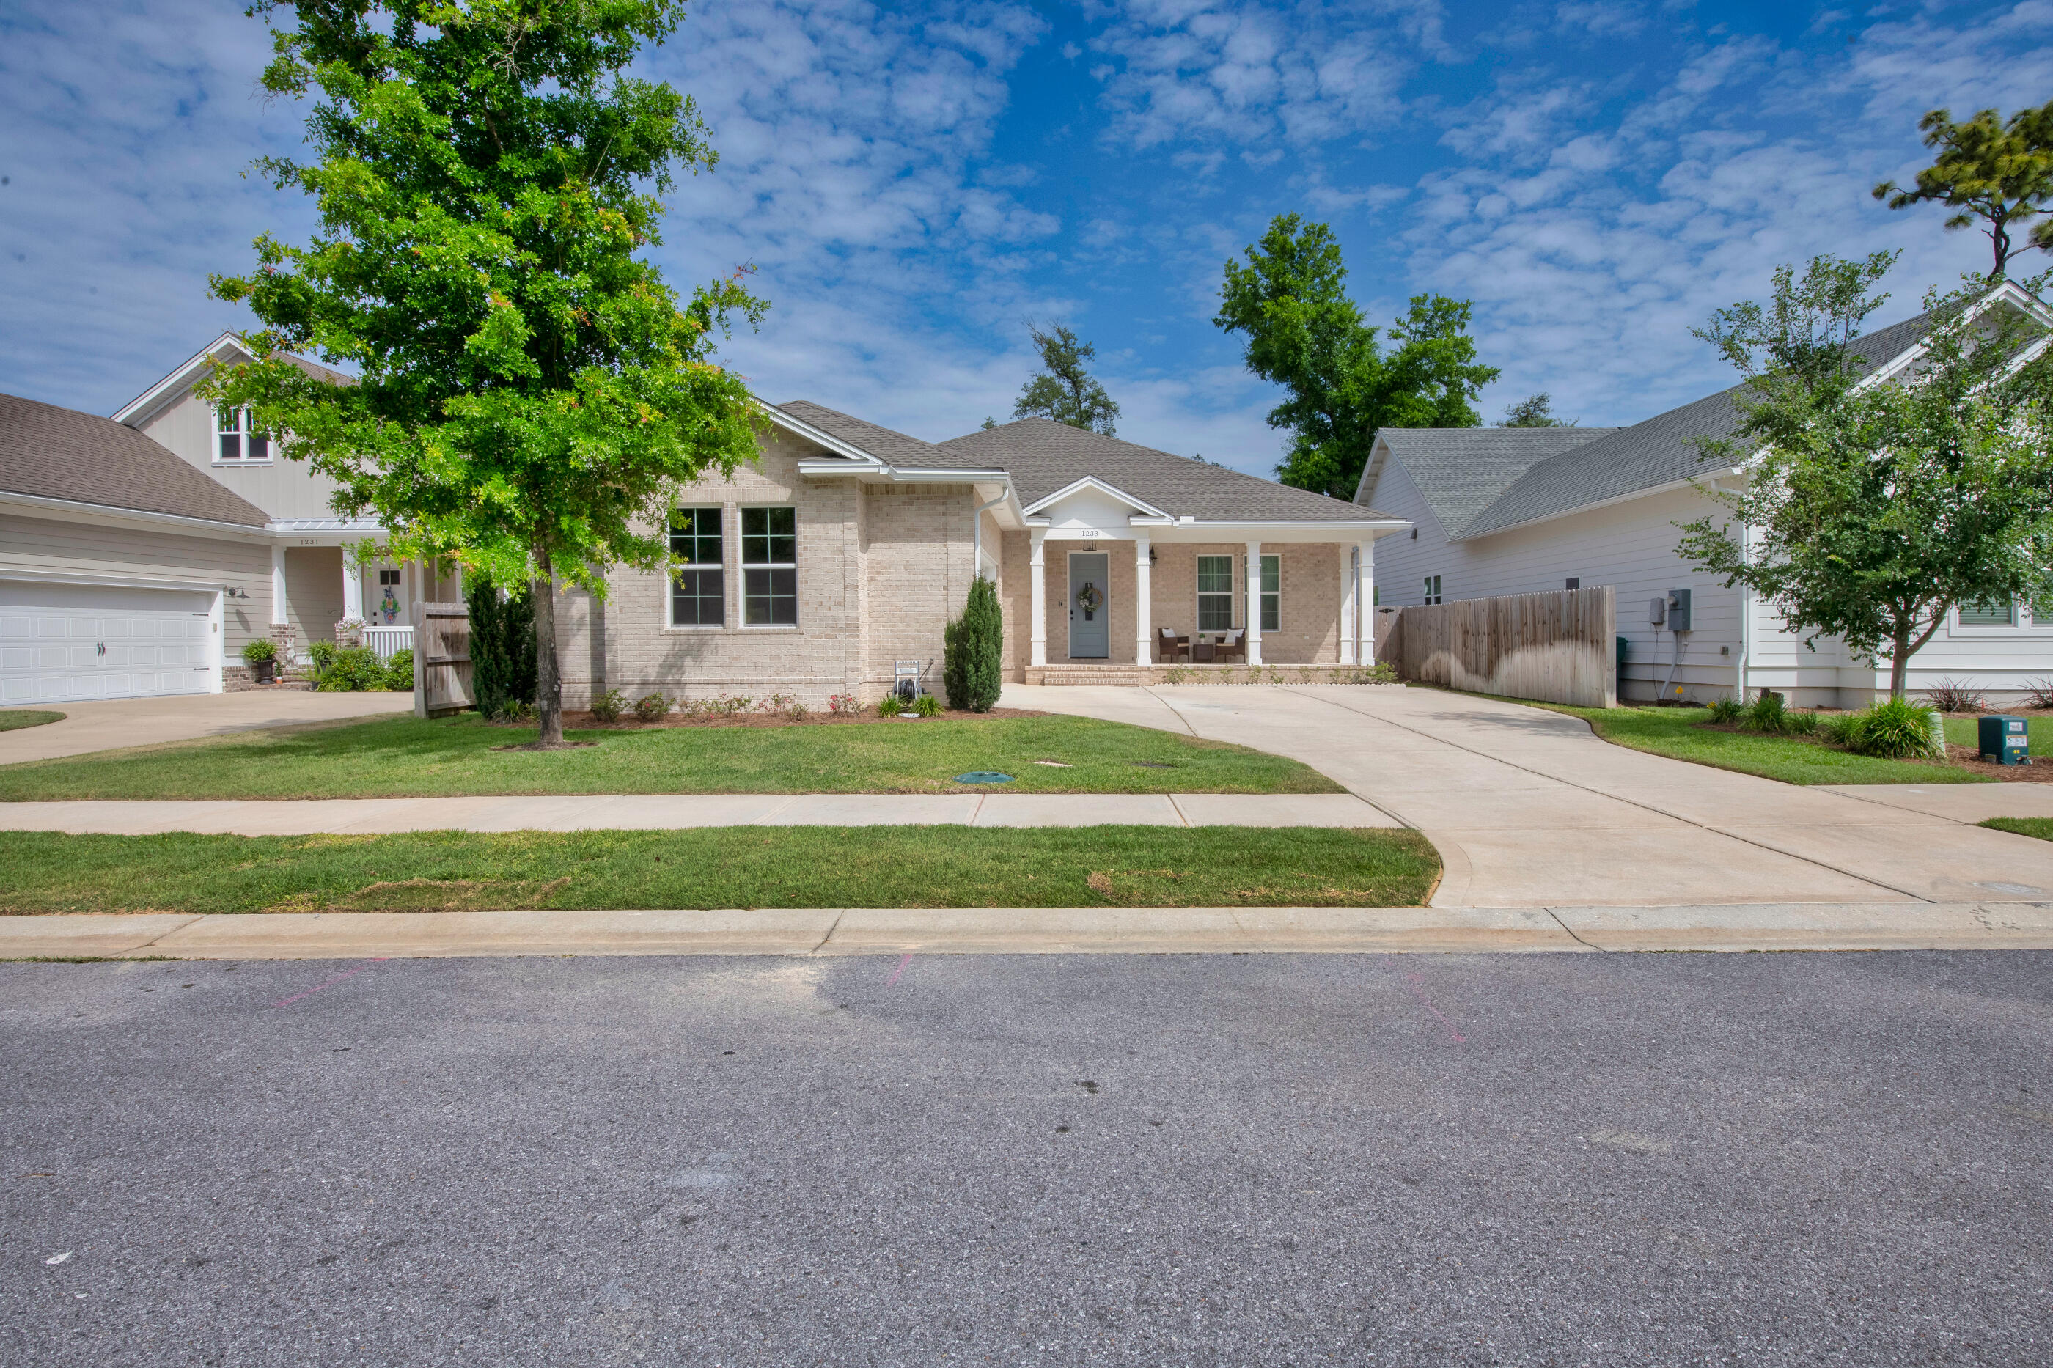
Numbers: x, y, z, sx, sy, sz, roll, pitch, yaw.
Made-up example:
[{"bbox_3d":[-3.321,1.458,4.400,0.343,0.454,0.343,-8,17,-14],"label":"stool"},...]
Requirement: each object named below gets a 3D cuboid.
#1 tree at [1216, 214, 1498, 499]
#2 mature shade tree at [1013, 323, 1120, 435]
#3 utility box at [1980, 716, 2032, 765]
[{"bbox_3d":[13.800,-10.200,43.000,11.800,18.700,10.800,0,2,3],"label":"tree"},{"bbox_3d":[2.400,-11.300,60.000,7.800,19.300,7.500,0,2,3],"label":"mature shade tree"},{"bbox_3d":[10.080,0.580,10.580,0.280,0.490,0.310,0,2,3],"label":"utility box"}]

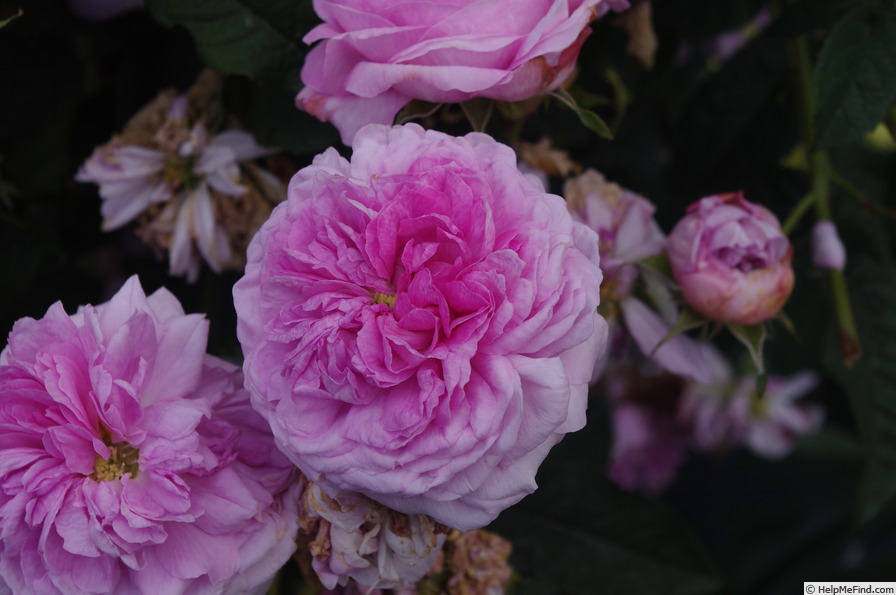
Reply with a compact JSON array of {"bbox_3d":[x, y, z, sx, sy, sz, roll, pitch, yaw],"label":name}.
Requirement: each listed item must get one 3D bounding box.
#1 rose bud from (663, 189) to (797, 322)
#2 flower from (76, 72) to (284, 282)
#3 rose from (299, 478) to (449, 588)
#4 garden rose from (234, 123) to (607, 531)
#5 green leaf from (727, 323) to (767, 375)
[{"bbox_3d":[0.062,-0.009,0.450,0.027,0.028,0.028,-1,-11,-5],"label":"rose bud"},{"bbox_3d":[-0.061,-0.027,0.465,0.046,0.046,0.028,2,-1,6],"label":"flower"},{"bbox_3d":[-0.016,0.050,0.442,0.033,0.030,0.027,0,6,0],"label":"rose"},{"bbox_3d":[-0.006,0.006,0.425,0.073,0.079,0.045,4,-10,13],"label":"garden rose"},{"bbox_3d":[0.065,0.011,0.445,0.009,0.011,0.005,0,-6,0],"label":"green leaf"}]

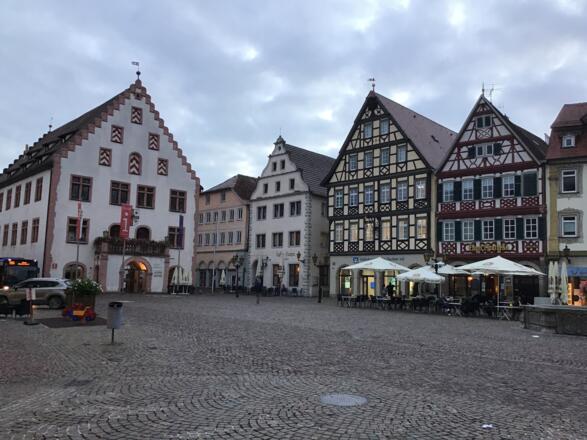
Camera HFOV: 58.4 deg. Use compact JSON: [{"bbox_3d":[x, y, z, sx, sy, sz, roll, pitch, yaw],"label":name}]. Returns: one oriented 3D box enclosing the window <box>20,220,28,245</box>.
[{"bbox_3d":[-26.772,1.284,52.456,0.250,2.420,2.007,8,-9,-42],"label":"window"}]

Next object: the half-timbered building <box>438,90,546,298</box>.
[{"bbox_3d":[19.043,-0.780,43.991,8.334,16.157,14.500,-4,-9,42],"label":"half-timbered building"}]

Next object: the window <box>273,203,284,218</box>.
[{"bbox_3d":[-1.637,-1.006,59.363,0.250,1.640,1.837,7,-9,-41],"label":"window"}]

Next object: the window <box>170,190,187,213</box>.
[{"bbox_3d":[-12.751,-2.152,58.323,1.738,2.462,0.250,7,-9,-42],"label":"window"}]

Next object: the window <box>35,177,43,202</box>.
[{"bbox_3d":[-22.449,-2.703,46.471,0.200,2.153,1.488,8,-8,-43],"label":"window"}]

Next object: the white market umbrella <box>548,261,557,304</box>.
[{"bbox_3d":[15.428,4.044,31.294,0.500,3.200,0.500,-2,-7,26],"label":"white market umbrella"}]

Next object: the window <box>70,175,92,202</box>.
[{"bbox_3d":[-20.613,-3.050,51.140,1.868,2.482,0.250,7,-9,-42],"label":"window"}]

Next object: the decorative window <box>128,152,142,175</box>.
[{"bbox_3d":[-16.129,-5.752,53.589,1.388,2.302,0.200,8,-9,-42],"label":"decorative window"}]

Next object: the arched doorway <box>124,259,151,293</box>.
[{"bbox_3d":[-15.642,5.589,52.767,2.352,3.333,0.500,7,-9,-42],"label":"arched doorway"}]

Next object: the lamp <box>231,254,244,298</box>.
[{"bbox_3d":[-5.149,5.199,48.424,1.050,3.966,1.050,1,-7,0],"label":"lamp"}]

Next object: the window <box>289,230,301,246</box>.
[{"bbox_3d":[0.179,1.847,50.873,0.200,1.447,1.624,7,-8,-39],"label":"window"}]

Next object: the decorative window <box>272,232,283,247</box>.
[{"bbox_3d":[-1.527,2.024,52.966,0.200,1.511,1.619,7,-8,-39],"label":"decorative window"}]

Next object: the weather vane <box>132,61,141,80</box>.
[{"bbox_3d":[-16.380,-15.433,54.644,0.977,1.959,0.450,4,-7,-17],"label":"weather vane"}]

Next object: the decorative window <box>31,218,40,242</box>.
[{"bbox_3d":[-24.429,1.006,49.913,0.250,2.375,1.992,8,-9,-42],"label":"decorative window"}]

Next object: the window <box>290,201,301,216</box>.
[{"bbox_3d":[0.254,-1.225,57.204,0.250,1.682,1.797,7,-9,-41],"label":"window"}]

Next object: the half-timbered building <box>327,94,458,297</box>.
[{"bbox_3d":[12.095,-1.601,48.601,14.500,17.719,12.931,7,-8,-38],"label":"half-timbered building"}]

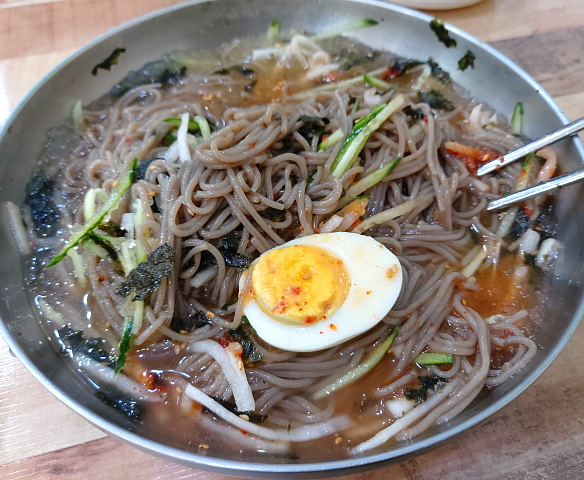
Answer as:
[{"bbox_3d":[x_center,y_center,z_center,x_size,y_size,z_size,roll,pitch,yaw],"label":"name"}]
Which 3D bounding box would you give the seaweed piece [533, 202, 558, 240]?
[{"bbox_3d":[0.102,-0.008,0.187,0.006,0.004,0.019,0,56,1],"label":"seaweed piece"}]

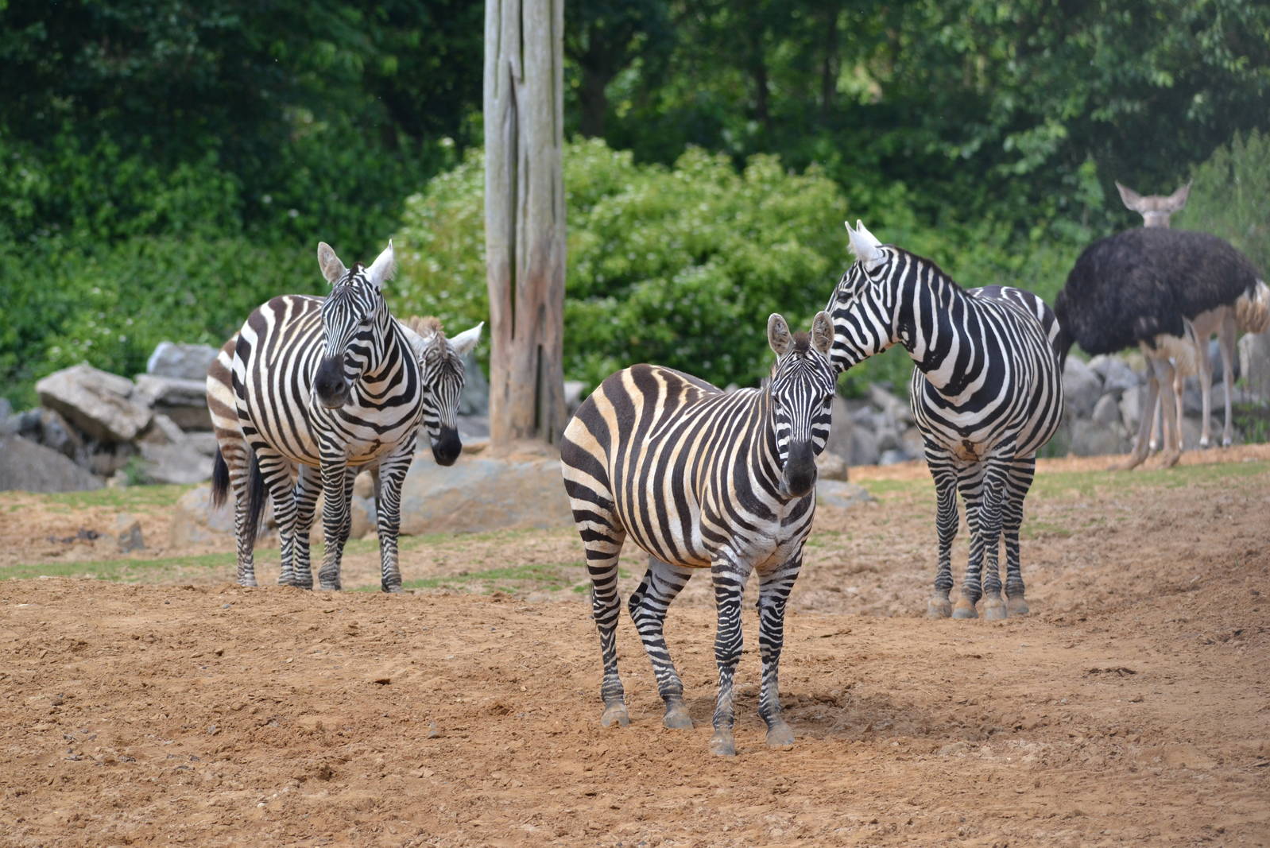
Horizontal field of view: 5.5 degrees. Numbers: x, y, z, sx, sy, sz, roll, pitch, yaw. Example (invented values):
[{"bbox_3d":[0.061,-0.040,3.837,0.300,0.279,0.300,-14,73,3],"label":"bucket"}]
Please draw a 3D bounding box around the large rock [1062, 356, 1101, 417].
[{"bbox_3d":[2.462,-0.208,74.000,0.300,0.330,0.300,0,2,0],"label":"large rock"}]

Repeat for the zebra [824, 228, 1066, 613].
[{"bbox_3d":[1.224,-0.014,52.200,0.870,1.560,1.550,0,2,12],"label":"zebra"}]

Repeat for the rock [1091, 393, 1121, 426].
[{"bbox_3d":[2.705,-0.074,76.000,0.182,0.211,0.200,0,2,0],"label":"rock"}]

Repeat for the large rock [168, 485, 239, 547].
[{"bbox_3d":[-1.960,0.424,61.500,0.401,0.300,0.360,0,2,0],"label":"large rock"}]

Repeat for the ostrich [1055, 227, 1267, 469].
[{"bbox_3d":[2.823,-0.424,73.000,1.340,1.320,0.620,0,2,-7],"label":"ostrich"}]

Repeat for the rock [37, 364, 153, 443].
[{"bbox_3d":[-2.854,-0.113,70.000,0.620,0.420,0.500,0,2,0],"label":"rock"}]

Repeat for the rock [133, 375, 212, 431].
[{"bbox_3d":[-2.440,-0.117,70.800,0.489,0.302,0.420,0,2,0],"label":"rock"}]

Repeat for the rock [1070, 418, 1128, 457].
[{"bbox_3d":[2.557,0.074,73.000,0.330,0.210,0.280,0,2,0],"label":"rock"}]

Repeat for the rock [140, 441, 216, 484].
[{"bbox_3d":[-2.360,0.202,69.000,0.450,0.220,0.360,0,2,0],"label":"rock"}]

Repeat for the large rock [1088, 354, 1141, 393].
[{"bbox_3d":[2.699,-0.282,74.500,0.290,0.210,0.260,0,2,0],"label":"large rock"}]

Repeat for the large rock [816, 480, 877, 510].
[{"bbox_3d":[0.997,0.346,64.500,0.360,0.140,0.300,0,2,0],"label":"large rock"}]

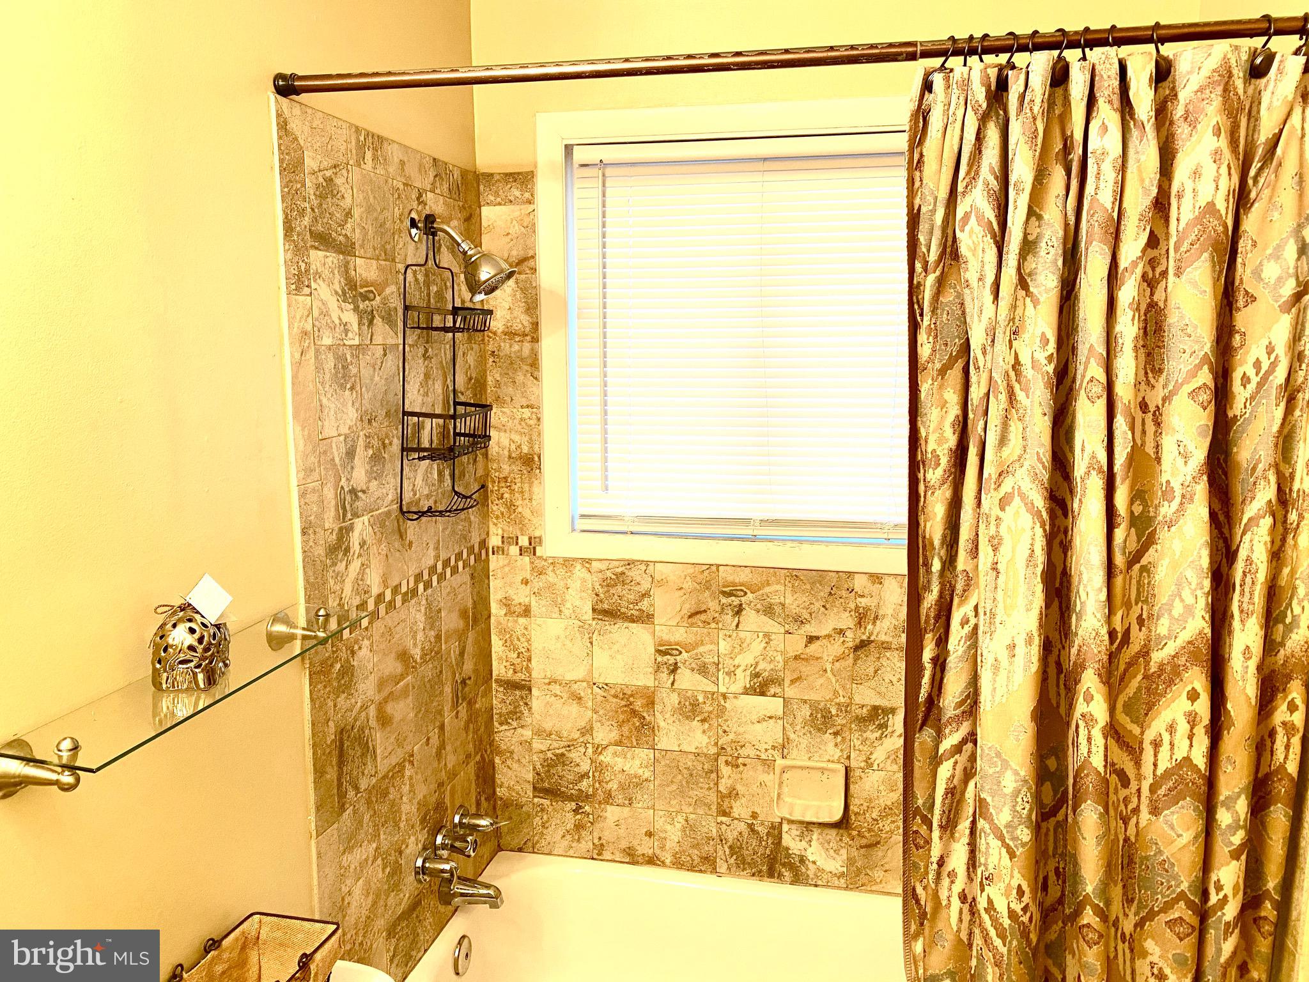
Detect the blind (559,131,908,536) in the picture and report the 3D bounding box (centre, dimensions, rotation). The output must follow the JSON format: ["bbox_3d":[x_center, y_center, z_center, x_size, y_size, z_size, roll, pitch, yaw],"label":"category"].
[{"bbox_3d":[0.233,-0.334,2.233,0.856,0.902,0.042,2,9,12],"label":"blind"}]

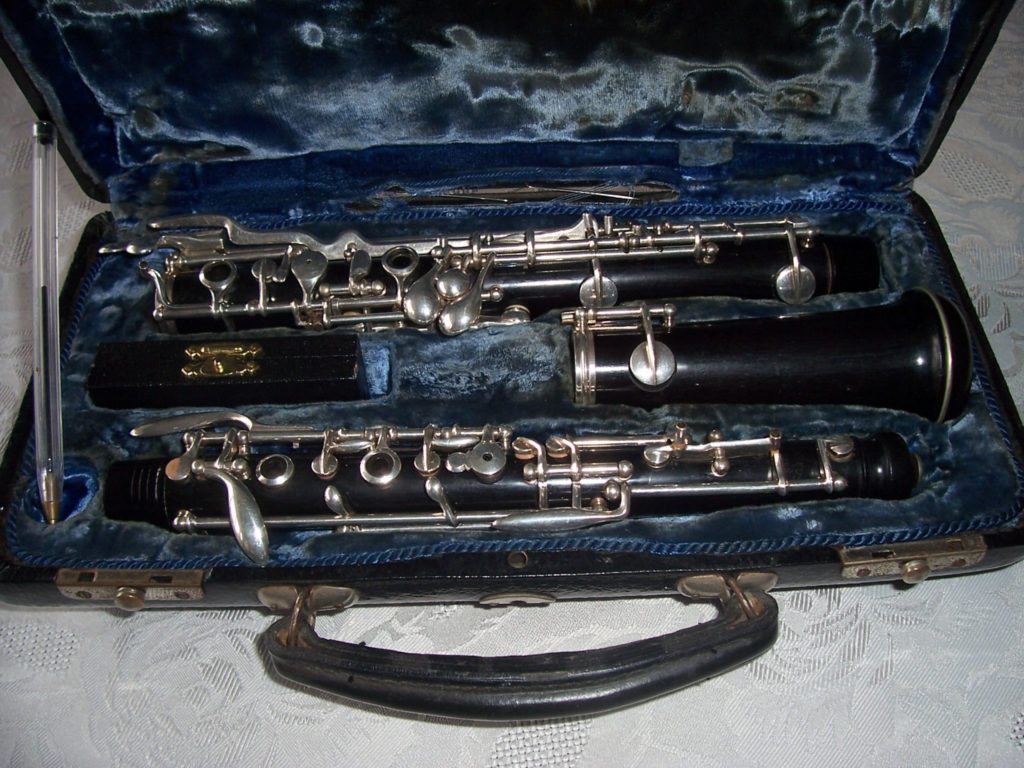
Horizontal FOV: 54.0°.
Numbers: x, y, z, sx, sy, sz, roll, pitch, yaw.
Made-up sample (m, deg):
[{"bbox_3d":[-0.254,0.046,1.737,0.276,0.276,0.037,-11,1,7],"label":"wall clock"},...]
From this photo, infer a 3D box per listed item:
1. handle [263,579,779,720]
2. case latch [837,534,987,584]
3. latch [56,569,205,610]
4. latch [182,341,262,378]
[{"bbox_3d":[0.003,0.075,0.283,0.145,0.018,0.035,-1,51,0],"label":"handle"},{"bbox_3d":[0.114,0.051,0.286,0.041,0.009,0.010,-3,51,-2],"label":"case latch"},{"bbox_3d":[-0.107,0.059,0.284,0.041,0.009,0.010,-1,51,0],"label":"latch"},{"bbox_3d":[-0.096,-0.009,0.332,0.025,0.004,0.014,-1,51,0],"label":"latch"}]

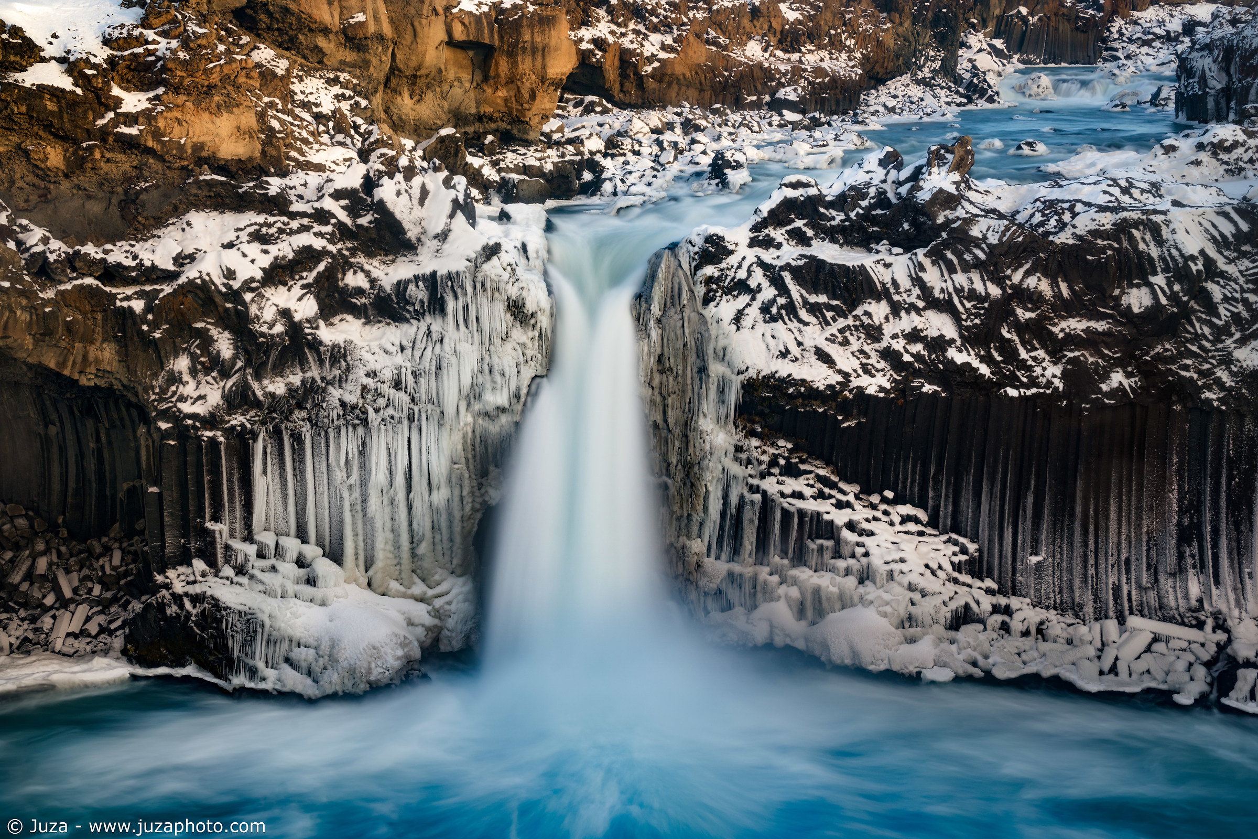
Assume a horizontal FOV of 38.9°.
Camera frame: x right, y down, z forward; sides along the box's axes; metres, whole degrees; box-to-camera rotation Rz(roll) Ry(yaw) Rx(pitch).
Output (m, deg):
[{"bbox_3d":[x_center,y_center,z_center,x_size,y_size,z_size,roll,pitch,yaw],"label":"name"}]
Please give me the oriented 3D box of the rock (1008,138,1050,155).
[{"bbox_3d":[28.093,-19.124,125.000,3.000,1.070,2.300,3,14,12],"label":"rock"}]

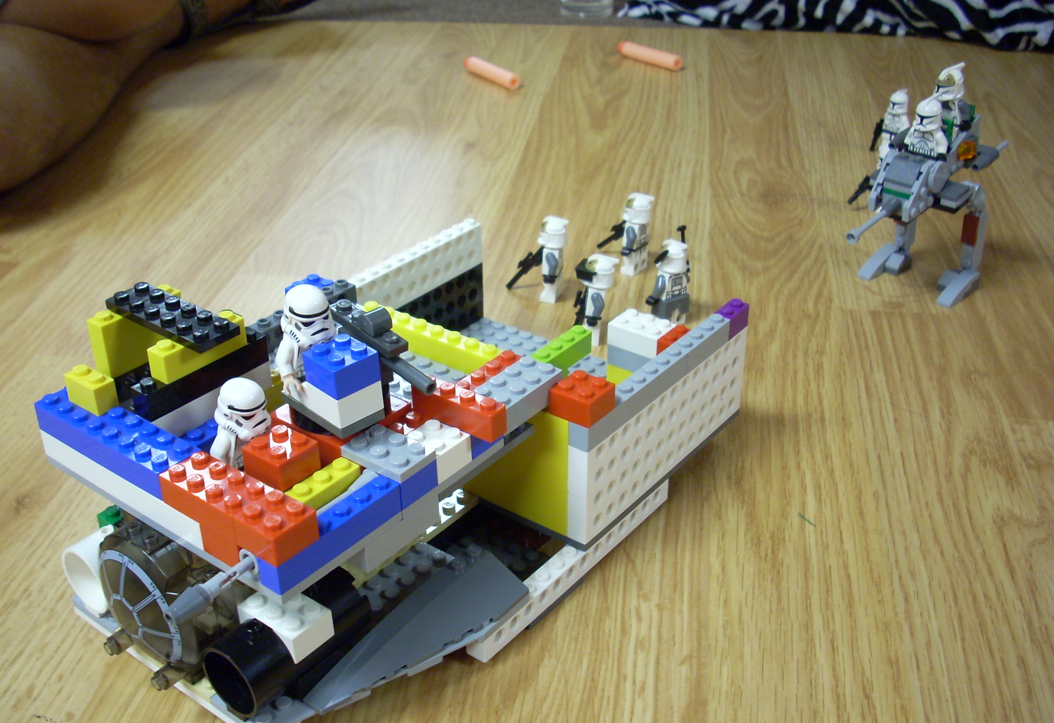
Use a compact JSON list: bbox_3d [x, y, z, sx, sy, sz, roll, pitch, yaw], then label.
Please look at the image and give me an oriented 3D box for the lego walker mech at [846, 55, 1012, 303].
[{"bbox_3d":[0.191,-0.084,0.557,0.110,0.116,0.055,-27,39,-36],"label":"lego walker mech"}]

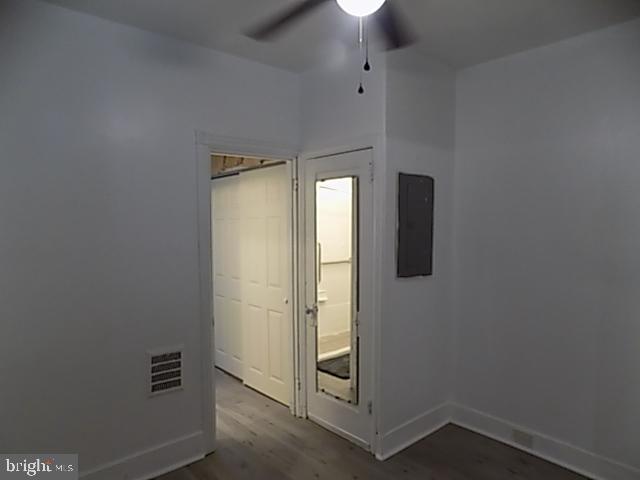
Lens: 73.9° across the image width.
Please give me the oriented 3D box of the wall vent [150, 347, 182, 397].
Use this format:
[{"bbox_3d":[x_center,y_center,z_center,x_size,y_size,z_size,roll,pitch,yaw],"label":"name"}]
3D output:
[{"bbox_3d":[-0.952,0.811,2.628,0.215,0.275,0.020,-3,4,-41],"label":"wall vent"}]

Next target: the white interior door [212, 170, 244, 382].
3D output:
[{"bbox_3d":[-0.926,0.360,4.389,0.040,2.020,0.750,-3,4,-41],"label":"white interior door"}]

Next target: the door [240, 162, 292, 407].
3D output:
[{"bbox_3d":[-0.480,0.377,3.803,0.040,2.030,0.770,-3,4,-41],"label":"door"}]

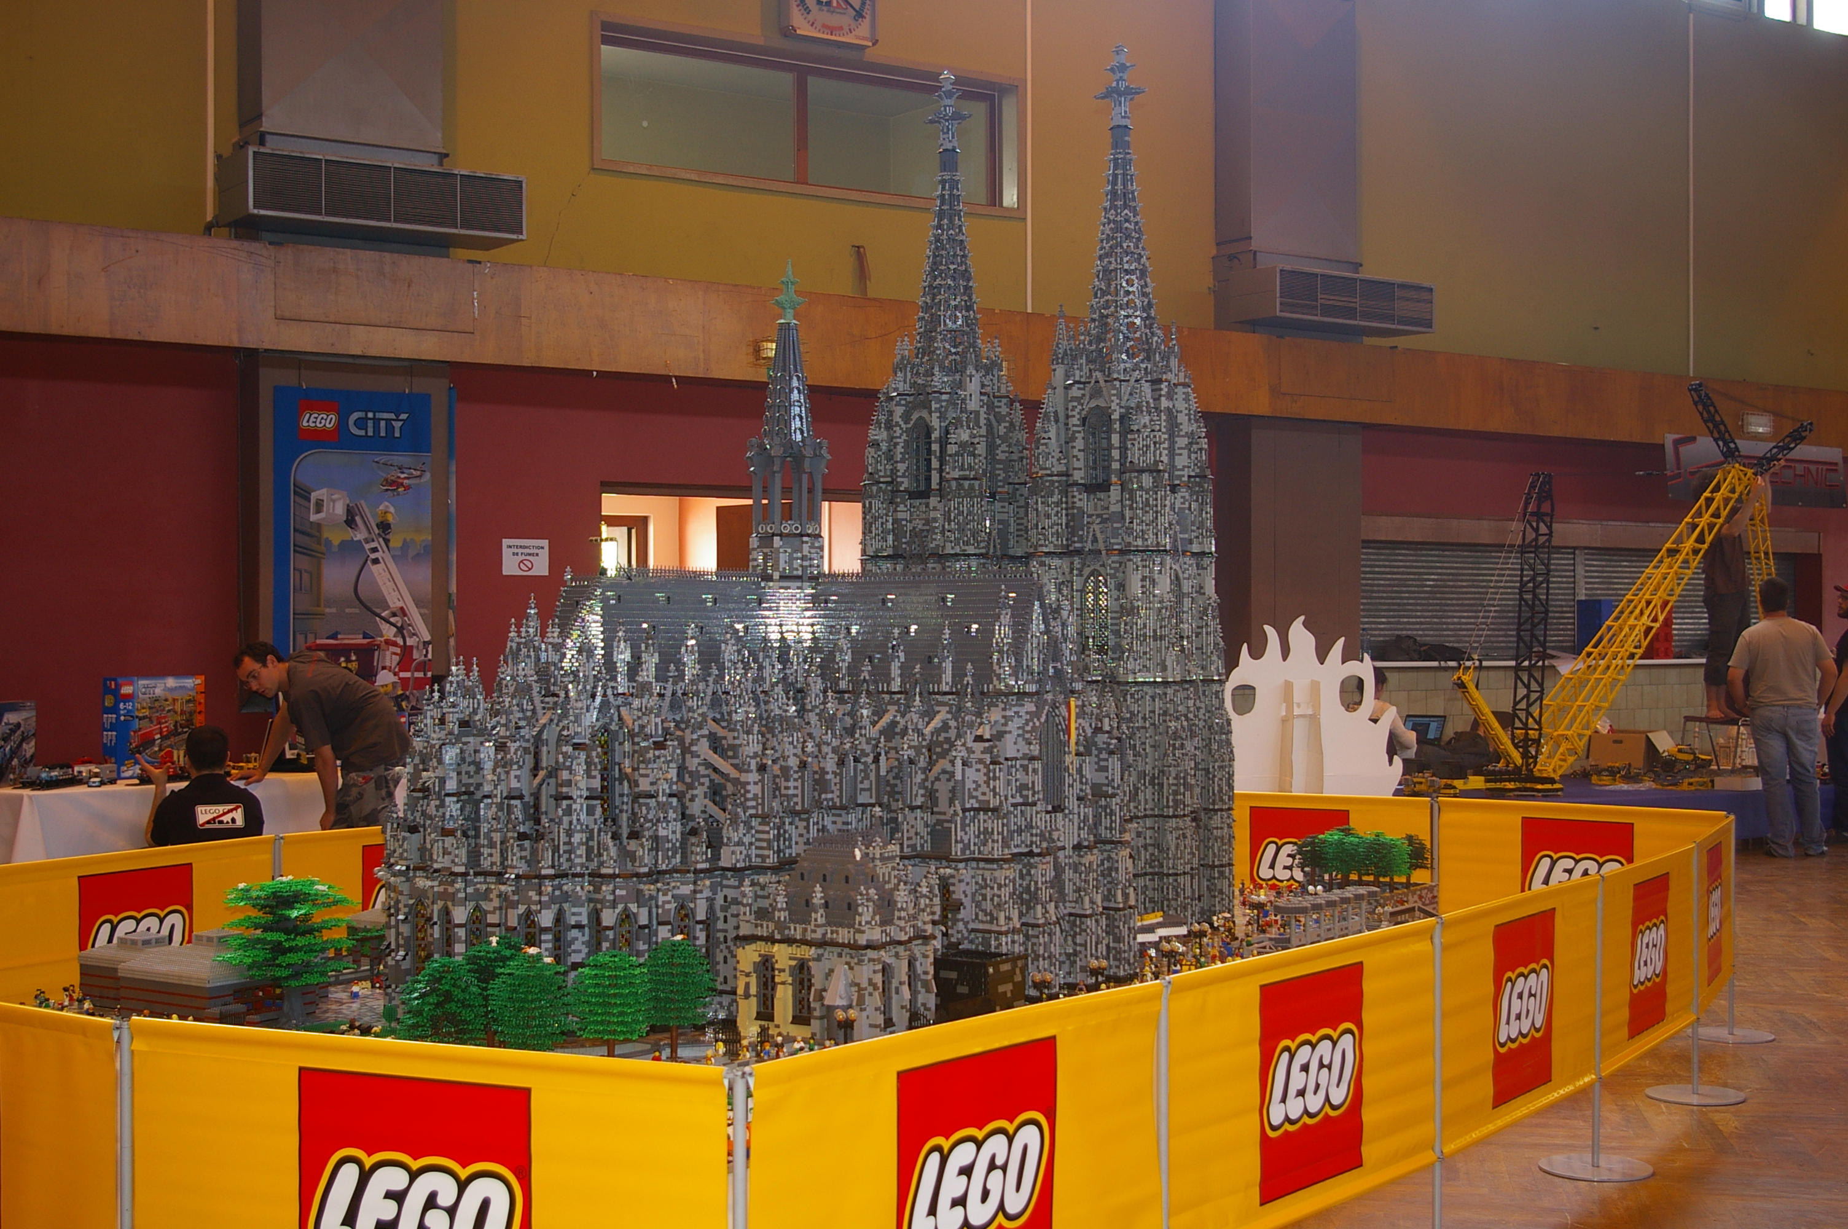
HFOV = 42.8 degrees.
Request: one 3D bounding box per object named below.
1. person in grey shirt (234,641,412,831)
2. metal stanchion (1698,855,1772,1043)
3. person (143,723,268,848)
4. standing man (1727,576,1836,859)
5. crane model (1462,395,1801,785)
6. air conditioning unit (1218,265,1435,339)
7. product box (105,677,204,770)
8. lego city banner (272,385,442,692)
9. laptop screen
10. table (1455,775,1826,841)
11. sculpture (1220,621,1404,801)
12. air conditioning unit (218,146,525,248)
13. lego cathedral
[{"bbox_3d":[-2.670,0.807,10.500,0.740,1.400,0.560,0,0,-26],"label":"person in grey shirt"},{"bbox_3d":[2.871,1.109,8.380,0.310,0.780,0.310,0,0,0],"label":"metal stanchion"},{"bbox_3d":[-3.130,0.996,10.280,0.550,1.040,0.600,0,0,-30],"label":"person"},{"bbox_3d":[5.476,0.644,15.050,0.640,1.770,0.380,0,0,13],"label":"standing man"},{"bbox_3d":[4.850,-0.207,15.920,3.500,2.740,0.650,0,-1,-34],"label":"crane model"},{"bbox_3d":[2.868,-2.184,16.616,1.504,0.328,0.540,0,0,-34],"label":"air conditioning unit"},{"bbox_3d":[-3.737,0.545,11.487,0.090,0.478,0.570,0,0,28],"label":"product box"},{"bbox_3d":[-3.107,-0.273,12.859,0.901,1.900,0.040,0,0,-34],"label":"lego city banner"},{"bbox_3d":[3.419,0.788,16.100,0.310,0.225,0.030,0,-20,38],"label":"laptop screen"},{"bbox_3d":[4.281,1.358,15.840,3.800,0.390,1.900,0,-1,-34],"label":"table"},{"bbox_3d":[1.981,0.765,12.100,1.130,1.500,0.250,0,0,-28],"label":"sculpture"},{"bbox_3d":[-2.958,-2.215,12.692,1.534,0.345,0.540,0,0,-34],"label":"air conditioning unit"},{"bbox_3d":[-0.285,-0.427,6.770,1.900,2.810,3.000,0,0,33],"label":"lego cathedral"}]

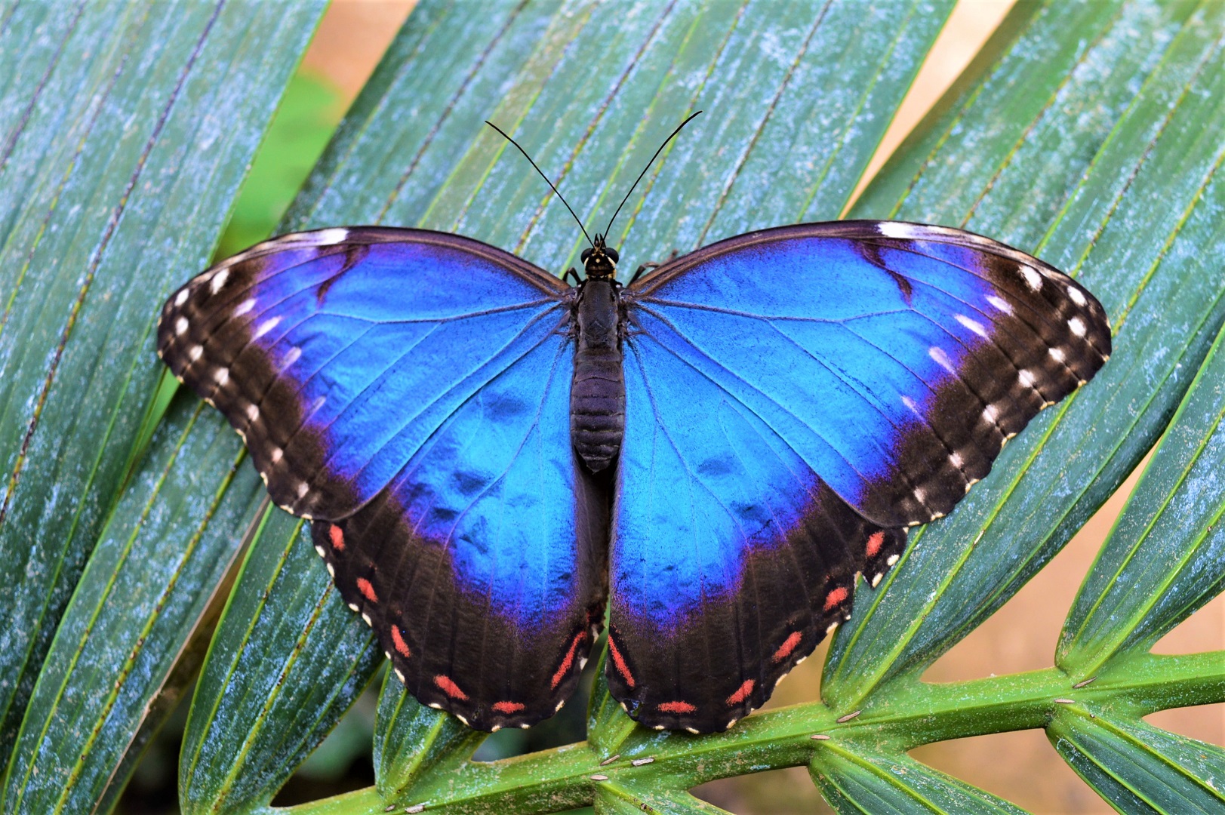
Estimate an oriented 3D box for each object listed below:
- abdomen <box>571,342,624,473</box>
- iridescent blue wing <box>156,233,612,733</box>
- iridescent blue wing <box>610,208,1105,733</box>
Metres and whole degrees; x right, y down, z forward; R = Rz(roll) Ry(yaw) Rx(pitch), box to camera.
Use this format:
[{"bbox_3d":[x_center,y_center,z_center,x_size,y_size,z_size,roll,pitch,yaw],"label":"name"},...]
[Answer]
[{"bbox_3d":[-0.002,0.000,0.226,0.007,0.017,0.007,0,-2,14],"label":"abdomen"},{"bbox_3d":[-0.033,0.009,0.237,0.067,0.068,0.007,0,-1,18],"label":"iridescent blue wing"},{"bbox_3d":[0.031,0.009,0.222,0.064,0.066,0.007,0,-4,9],"label":"iridescent blue wing"}]

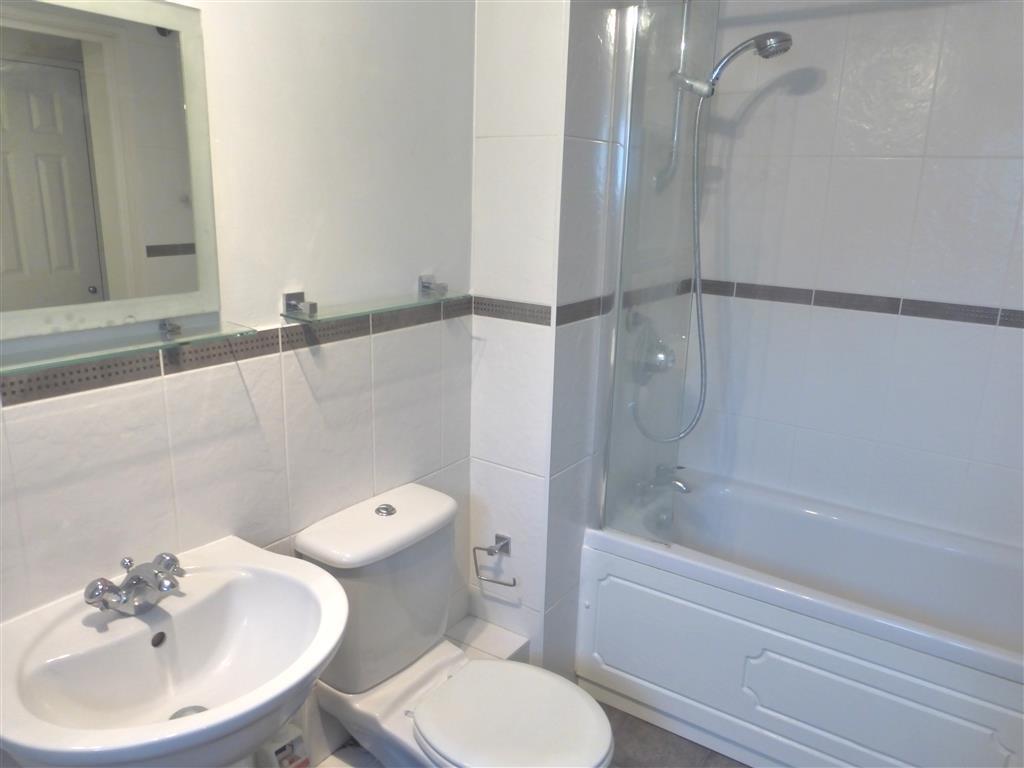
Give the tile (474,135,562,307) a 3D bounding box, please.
[{"bbox_3d":[0.005,-0.407,1.783,0.245,0.400,0.010,12,18,33],"label":"tile"}]

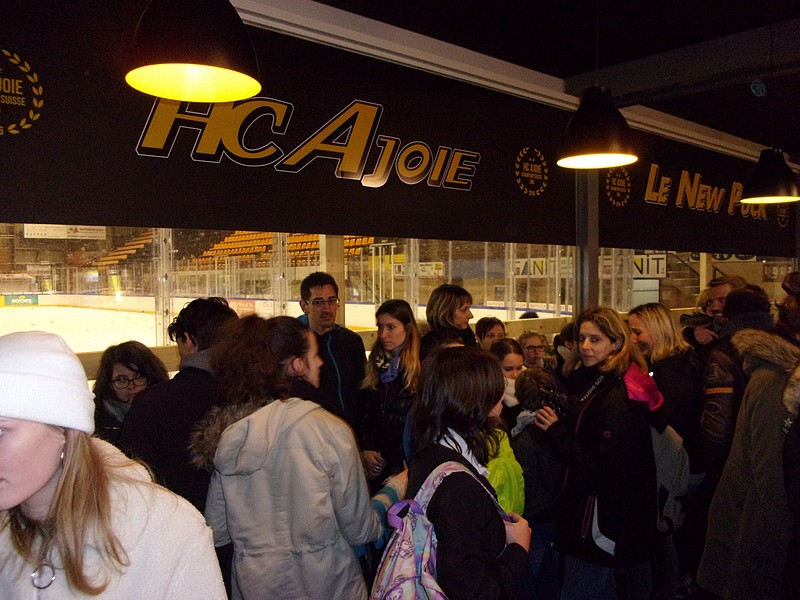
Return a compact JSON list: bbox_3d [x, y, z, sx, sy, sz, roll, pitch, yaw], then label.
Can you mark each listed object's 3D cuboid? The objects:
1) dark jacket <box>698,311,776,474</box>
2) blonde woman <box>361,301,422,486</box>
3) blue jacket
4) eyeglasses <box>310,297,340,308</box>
[{"bbox_3d":[1.579,0.428,2.962,0.500,0.760,0.340,-1,2,-20],"label":"dark jacket"},{"bbox_3d":[-0.029,0.813,2.877,0.460,1.640,0.310,0,2,16],"label":"blonde woman"},{"bbox_3d":[-0.350,0.419,2.892,0.520,0.700,0.320,-2,2,-35],"label":"blue jacket"},{"bbox_3d":[-0.345,0.013,2.830,0.142,0.043,0.140,-1,2,-26],"label":"eyeglasses"}]

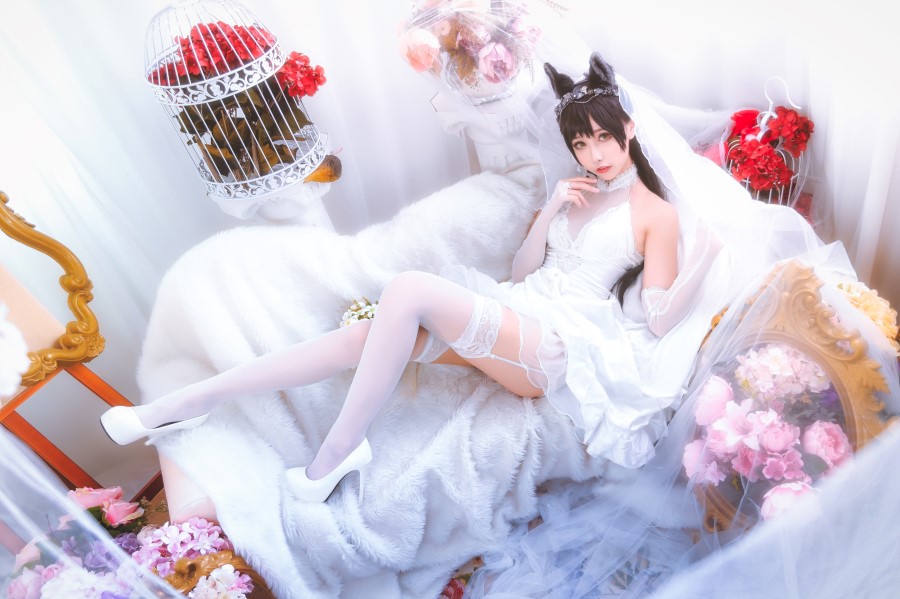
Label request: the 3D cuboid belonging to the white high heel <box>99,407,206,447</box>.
[{"bbox_3d":[-0.610,0.262,1.680,0.155,0.200,0.080,-30,72,21],"label":"white high heel"}]

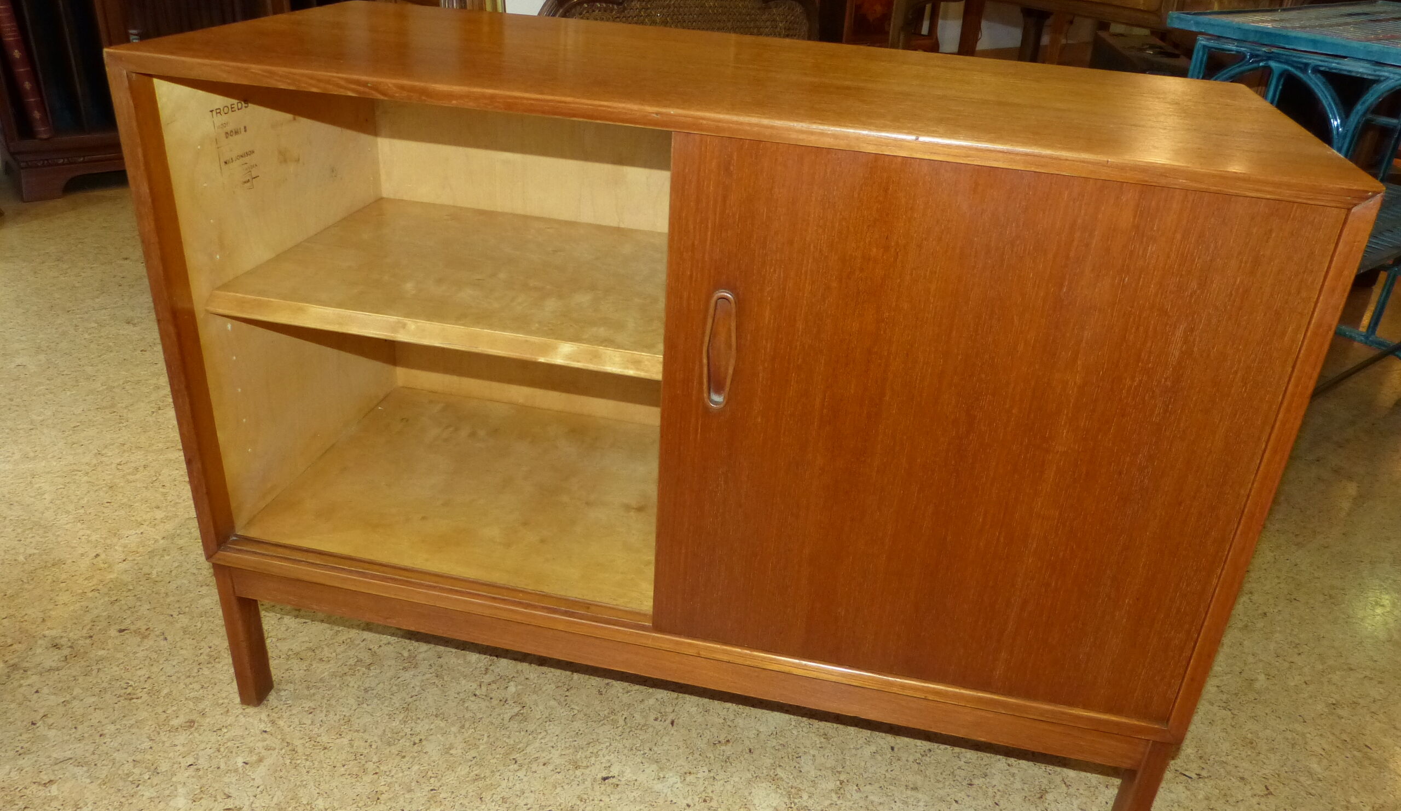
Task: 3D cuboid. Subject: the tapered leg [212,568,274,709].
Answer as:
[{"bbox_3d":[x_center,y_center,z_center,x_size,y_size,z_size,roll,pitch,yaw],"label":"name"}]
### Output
[{"bbox_3d":[-0.566,0.279,1.261,0.024,0.218,0.037,9,28,9],"label":"tapered leg"}]

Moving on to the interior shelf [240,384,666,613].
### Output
[{"bbox_3d":[-0.262,0.112,1.358,0.520,0.022,0.421,9,28,9],"label":"interior shelf"}]

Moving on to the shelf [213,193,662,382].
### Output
[{"bbox_3d":[-0.242,-0.160,1.230,0.520,0.021,0.398,9,28,9],"label":"shelf"}]

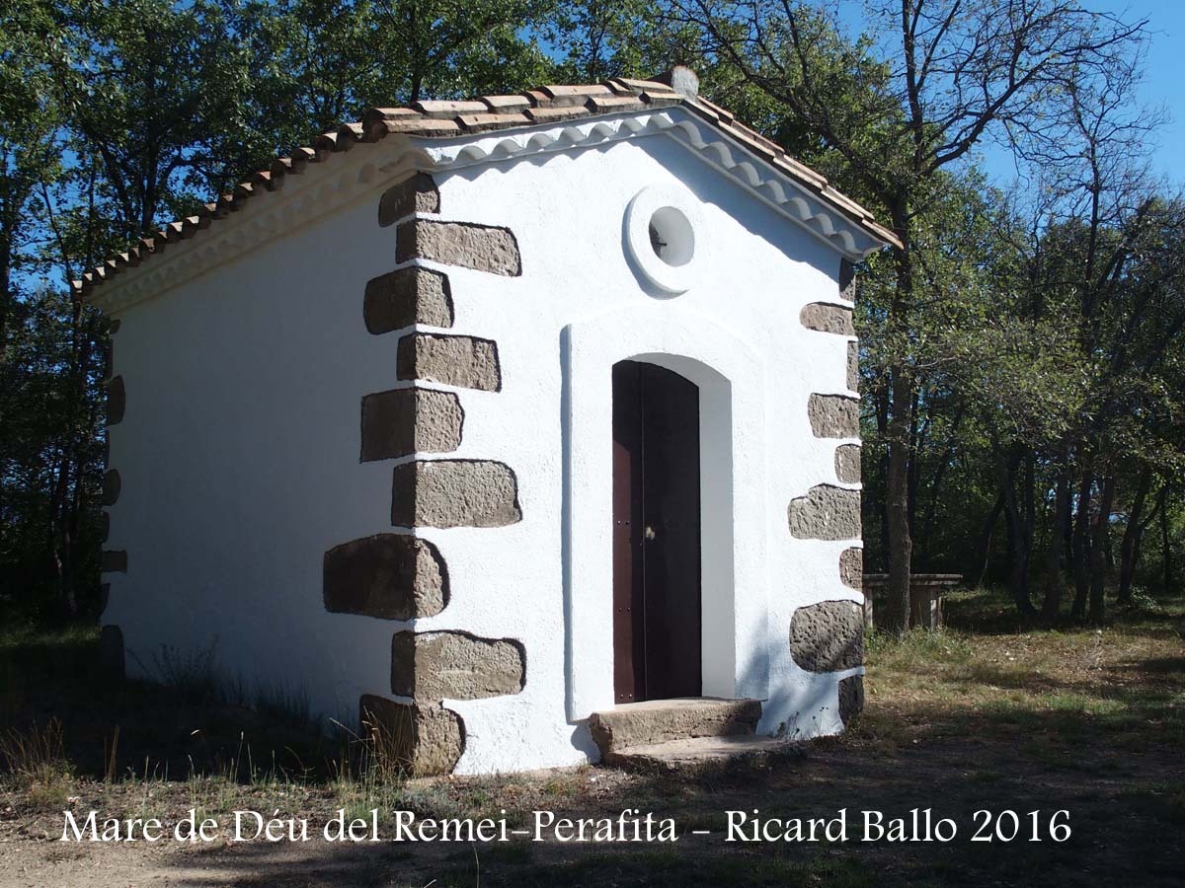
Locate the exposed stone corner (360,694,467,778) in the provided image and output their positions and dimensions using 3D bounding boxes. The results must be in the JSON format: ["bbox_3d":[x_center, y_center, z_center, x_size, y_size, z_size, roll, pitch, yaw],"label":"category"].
[{"bbox_3d":[-1.016,1.600,7.250,0.322,0.420,0.602,3,-6,-38],"label":"exposed stone corner"}]

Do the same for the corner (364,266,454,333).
[{"bbox_3d":[-1.011,-0.755,7.141,0.225,0.317,0.583,4,-7,-38],"label":"corner"}]

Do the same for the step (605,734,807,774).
[{"bbox_3d":[0.659,1.730,7.210,1.135,0.102,0.593,4,-7,-38],"label":"step"}]

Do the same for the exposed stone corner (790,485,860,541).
[{"bbox_3d":[1.472,0.464,8.752,0.716,0.374,0.266,4,-7,-38],"label":"exposed stone corner"}]

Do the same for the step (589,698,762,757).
[{"bbox_3d":[0.444,1.728,8.104,1.274,0.224,0.469,3,-6,-38],"label":"step"}]

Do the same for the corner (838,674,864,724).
[{"bbox_3d":[1.638,1.803,9.268,0.252,0.350,0.525,3,-6,-38],"label":"corner"}]

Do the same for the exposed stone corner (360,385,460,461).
[{"bbox_3d":[-0.988,-0.094,7.104,0.295,0.363,0.600,4,-7,-38],"label":"exposed stone corner"}]

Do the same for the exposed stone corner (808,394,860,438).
[{"bbox_3d":[1.552,-0.173,8.879,0.522,0.302,0.266,4,-7,-38],"label":"exposed stone corner"}]

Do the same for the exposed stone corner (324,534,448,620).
[{"bbox_3d":[-1.199,0.757,7.471,0.211,0.472,1.071,3,-6,-38],"label":"exposed stone corner"}]

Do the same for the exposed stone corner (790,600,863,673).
[{"bbox_3d":[1.464,1.281,8.676,0.716,0.476,0.286,4,-7,-38],"label":"exposed stone corner"}]

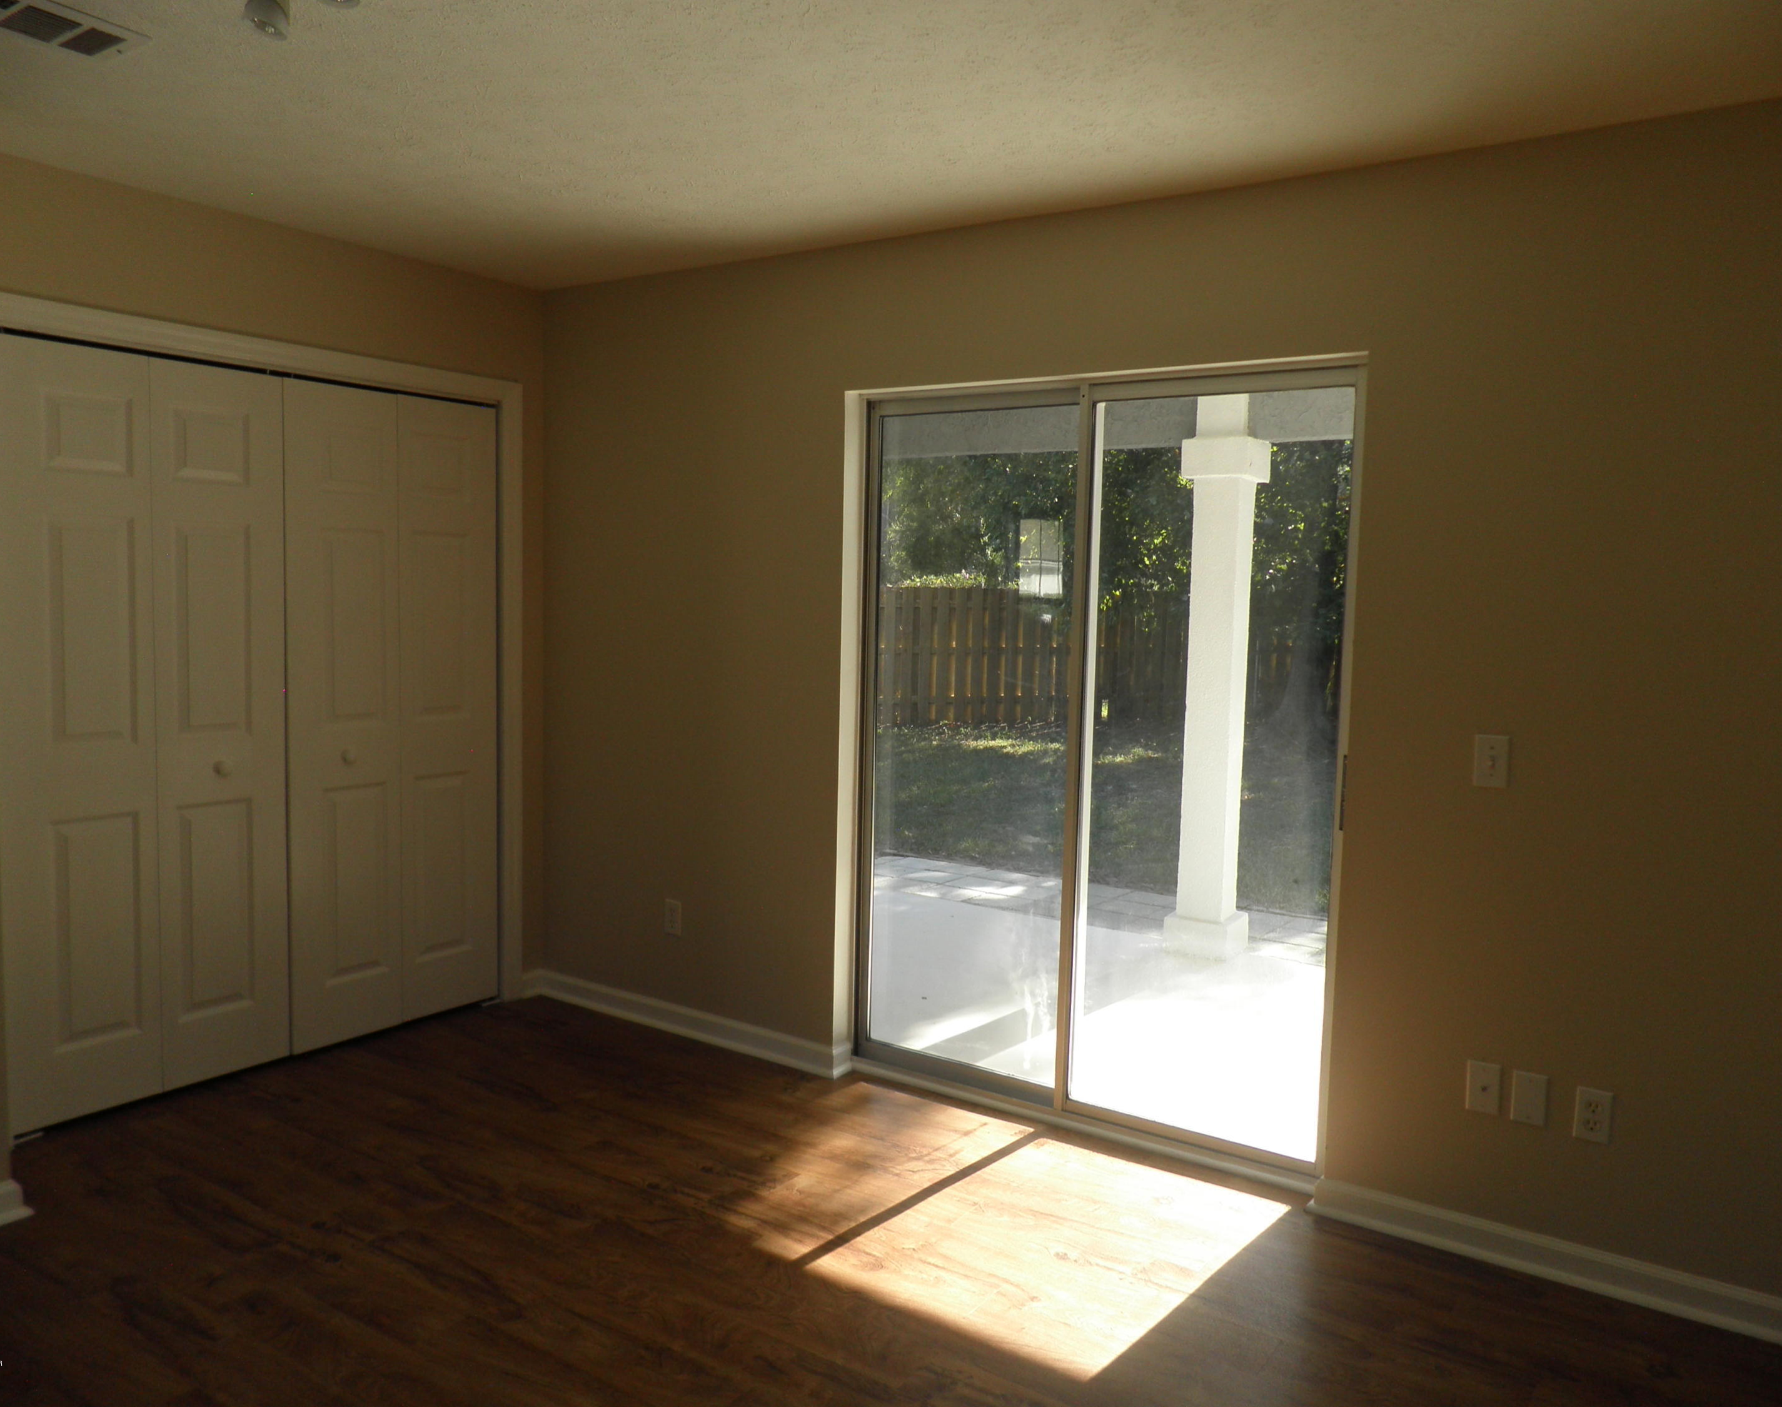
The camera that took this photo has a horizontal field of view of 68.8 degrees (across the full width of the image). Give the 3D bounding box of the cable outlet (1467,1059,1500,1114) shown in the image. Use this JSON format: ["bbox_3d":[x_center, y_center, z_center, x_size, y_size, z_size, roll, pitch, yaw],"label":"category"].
[{"bbox_3d":[1.340,0.871,2.942,0.071,0.115,0.010,5,6,34],"label":"cable outlet"}]

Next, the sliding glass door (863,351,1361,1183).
[{"bbox_3d":[0.517,0.137,3.608,1.449,2.019,0.090,5,6,34],"label":"sliding glass door"}]

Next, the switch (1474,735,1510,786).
[{"bbox_3d":[1.335,0.130,2.893,0.071,0.115,0.014,5,6,34],"label":"switch"}]

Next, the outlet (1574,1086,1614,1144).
[{"bbox_3d":[1.523,0.894,2.821,0.071,0.115,0.010,5,6,34],"label":"outlet"}]

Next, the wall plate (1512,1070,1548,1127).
[{"bbox_3d":[1.419,0.880,2.891,0.071,0.115,0.008,5,6,34],"label":"wall plate"}]

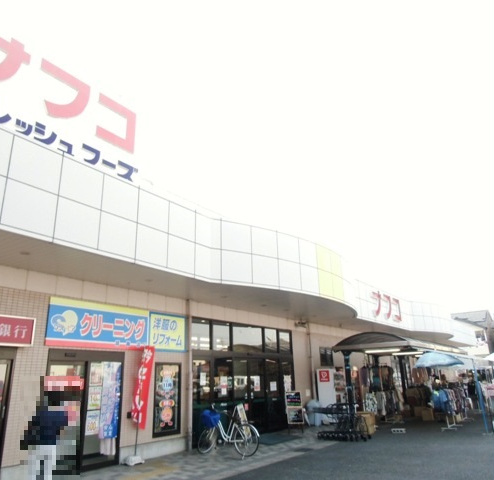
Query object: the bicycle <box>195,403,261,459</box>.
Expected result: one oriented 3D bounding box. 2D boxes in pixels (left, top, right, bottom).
[{"bbox_3d":[-0.512,4.337,10.127,1.800,1.070,0.560,-12,-20,29],"label":"bicycle"}]

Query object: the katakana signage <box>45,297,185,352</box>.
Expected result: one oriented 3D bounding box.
[{"bbox_3d":[-2.666,1.972,9.901,0.100,0.930,3.790,-13,-21,33],"label":"katakana signage"}]

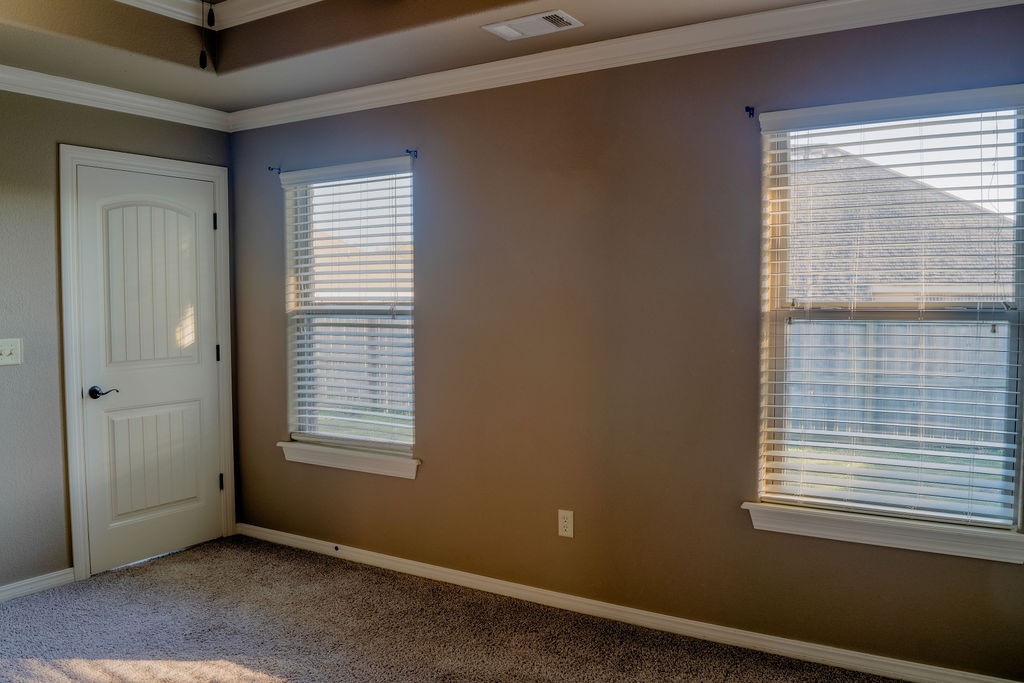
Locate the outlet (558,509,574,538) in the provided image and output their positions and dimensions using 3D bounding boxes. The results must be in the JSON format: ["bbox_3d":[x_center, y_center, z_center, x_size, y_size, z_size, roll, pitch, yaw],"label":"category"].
[{"bbox_3d":[0.234,0.799,3.477,0.069,0.116,0.012,2,4,31],"label":"outlet"}]

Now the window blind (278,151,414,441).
[{"bbox_3d":[-0.832,-0.168,4.084,0.884,1.451,0.070,2,4,31],"label":"window blind"}]

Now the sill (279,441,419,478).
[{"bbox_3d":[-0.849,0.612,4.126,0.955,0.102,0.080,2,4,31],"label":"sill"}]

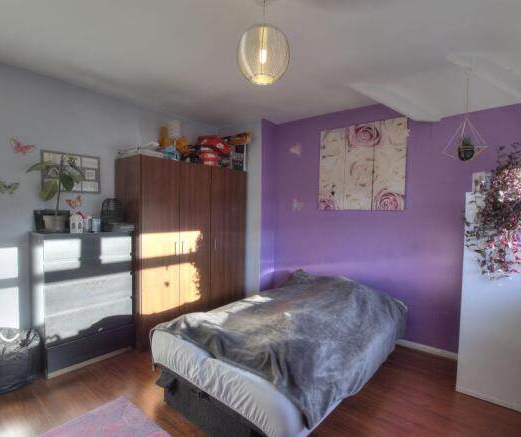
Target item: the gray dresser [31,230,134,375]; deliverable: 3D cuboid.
[{"bbox_3d":[-1.605,0.671,2.496,0.410,1.120,0.690,3,3,38],"label":"gray dresser"}]

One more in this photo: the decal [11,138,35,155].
[{"bbox_3d":[-1.963,-0.595,2.264,0.020,0.115,0.135,3,3,38],"label":"decal"}]

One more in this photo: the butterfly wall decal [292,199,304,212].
[{"bbox_3d":[0.473,-0.163,3.468,0.150,0.160,0.020,3,3,38],"label":"butterfly wall decal"}]

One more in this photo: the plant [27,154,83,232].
[{"bbox_3d":[-1.692,-0.188,2.268,0.300,0.610,0.350,3,3,38],"label":"plant"}]

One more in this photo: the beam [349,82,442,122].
[{"bbox_3d":[1.231,-1.085,2.482,0.740,0.160,0.200,20,-3,-15],"label":"beam"}]

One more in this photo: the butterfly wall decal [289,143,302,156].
[{"bbox_3d":[0.447,-0.864,3.468,0.150,0.170,0.020,3,3,38],"label":"butterfly wall decal"}]

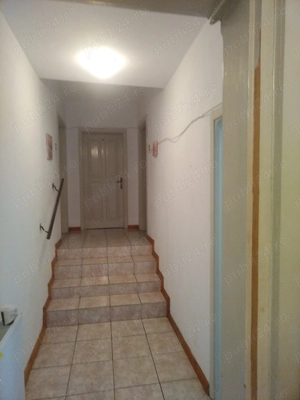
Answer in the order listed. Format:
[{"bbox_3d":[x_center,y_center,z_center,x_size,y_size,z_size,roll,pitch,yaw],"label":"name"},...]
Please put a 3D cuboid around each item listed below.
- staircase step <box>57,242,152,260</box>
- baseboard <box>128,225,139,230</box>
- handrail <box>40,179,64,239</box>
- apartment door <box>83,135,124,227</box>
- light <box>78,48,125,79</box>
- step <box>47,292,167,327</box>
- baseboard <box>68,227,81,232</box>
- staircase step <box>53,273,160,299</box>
[{"bbox_3d":[-0.696,0.780,4.902,1.425,0.157,0.351,-1,3,-9],"label":"staircase step"},{"bbox_3d":[-0.345,0.564,6.499,0.223,0.074,0.018,-1,3,-9],"label":"baseboard"},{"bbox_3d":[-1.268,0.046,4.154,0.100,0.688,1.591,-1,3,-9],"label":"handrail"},{"bbox_3d":[-0.951,-0.387,6.487,0.804,1.991,0.048,-1,3,-9],"label":"apartment door"},{"bbox_3d":[-0.468,-1.296,3.022,0.422,0.118,0.422,-1,3,-9],"label":"light"},{"bbox_3d":[-0.523,1.346,3.889,1.425,0.191,0.373,-1,3,-9],"label":"step"},{"bbox_3d":[-1.525,0.592,6.313,0.232,0.074,0.018,-1,3,-9],"label":"baseboard"},{"bbox_3d":[-0.580,1.160,4.223,1.425,0.142,0.325,-1,3,-9],"label":"staircase step"}]

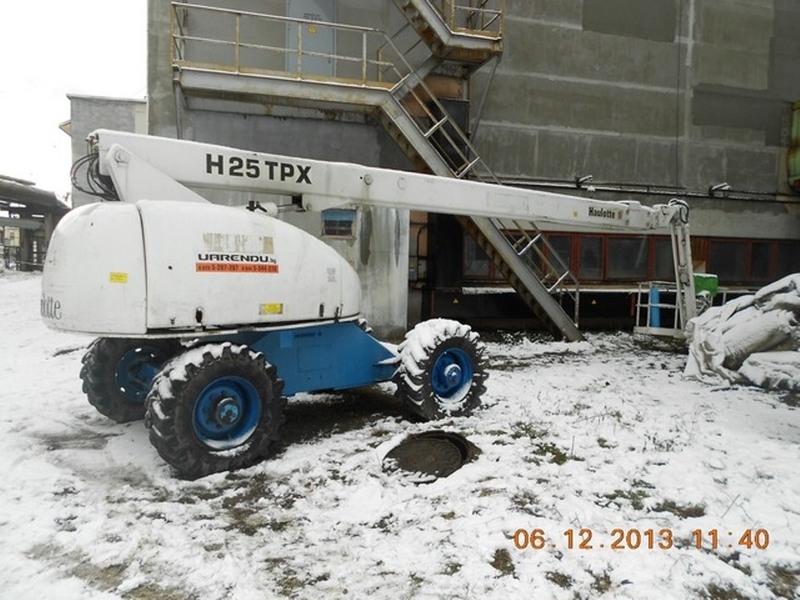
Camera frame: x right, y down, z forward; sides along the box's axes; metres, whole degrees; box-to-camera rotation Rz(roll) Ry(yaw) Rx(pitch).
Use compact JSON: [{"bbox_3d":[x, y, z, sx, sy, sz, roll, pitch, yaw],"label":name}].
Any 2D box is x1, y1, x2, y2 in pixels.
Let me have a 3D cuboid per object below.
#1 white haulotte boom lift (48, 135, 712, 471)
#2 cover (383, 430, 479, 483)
[{"bbox_3d":[1.587,-0.160,8.321,11.363,2.707,2.424,-2,4,-37],"label":"white haulotte boom lift"},{"bbox_3d":[0.253,1.297,4.980,0.740,0.090,0.740,1,10,0],"label":"cover"}]

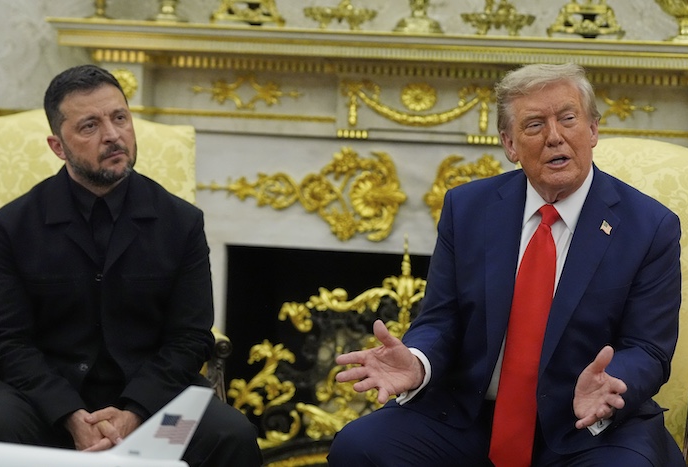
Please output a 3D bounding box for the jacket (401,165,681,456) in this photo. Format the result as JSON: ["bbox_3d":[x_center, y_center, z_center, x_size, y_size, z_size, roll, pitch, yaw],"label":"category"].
[{"bbox_3d":[0.396,0.149,3.400,0.550,0.590,0.420,4,6,21],"label":"jacket"}]

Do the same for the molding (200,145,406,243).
[{"bbox_3d":[-0.122,-0.114,4.980,0.610,0.265,0.050,3,5,8],"label":"molding"}]

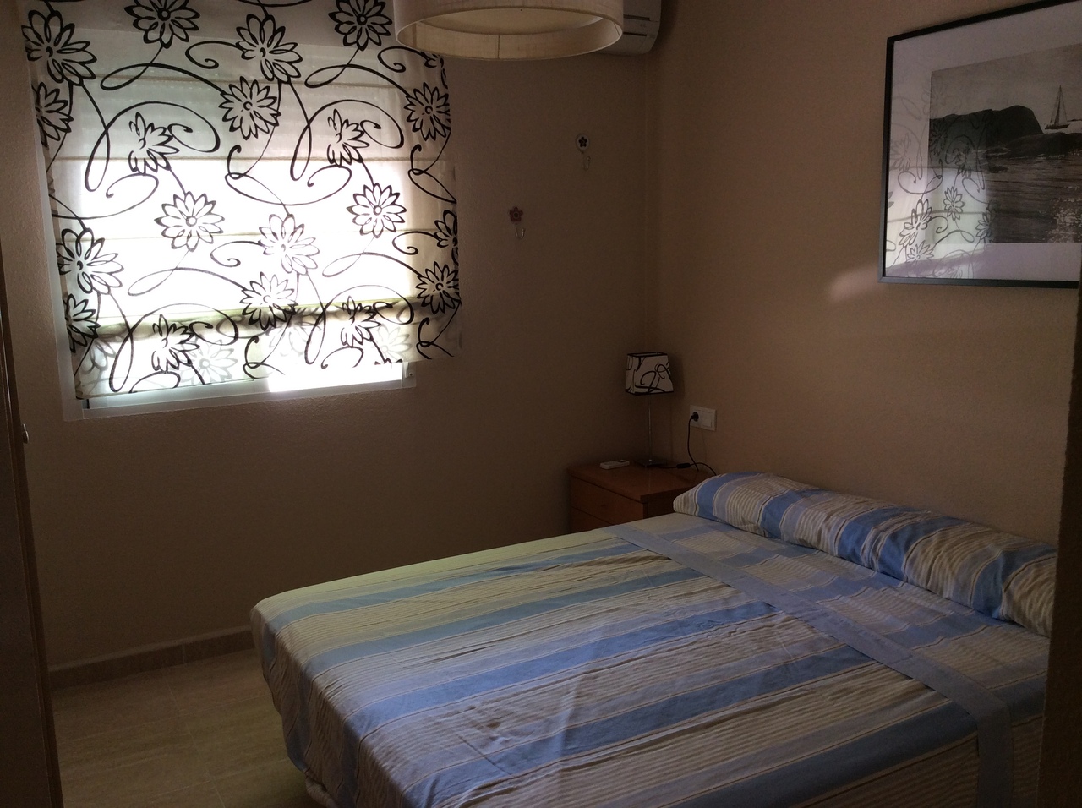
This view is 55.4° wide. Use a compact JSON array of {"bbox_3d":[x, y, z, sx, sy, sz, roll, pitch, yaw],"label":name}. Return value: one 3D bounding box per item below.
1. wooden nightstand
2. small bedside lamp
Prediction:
[{"bbox_3d":[0.421,0.509,4.008,0.422,0.482,0.510,-6,11,-28],"label":"wooden nightstand"},{"bbox_3d":[0.435,0.022,4.110,0.167,0.444,0.104,-5,10,-18],"label":"small bedside lamp"}]

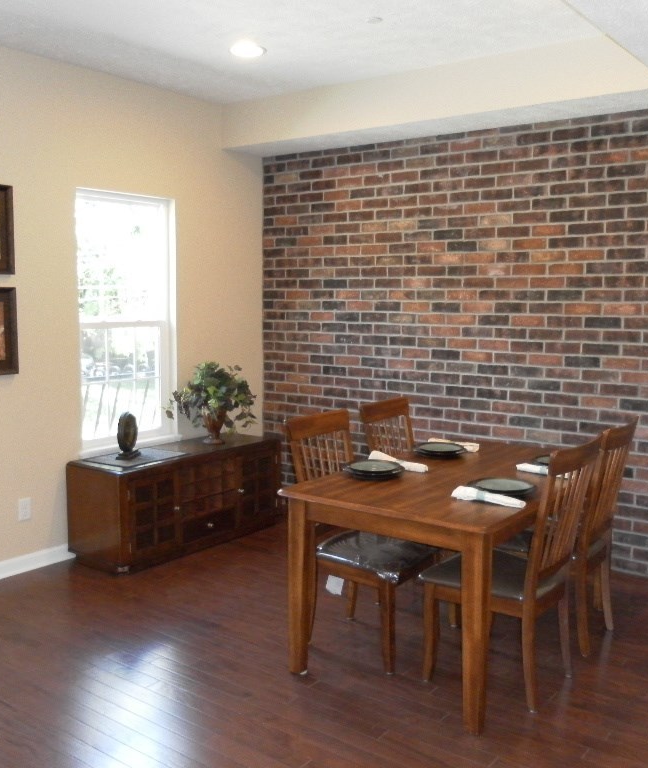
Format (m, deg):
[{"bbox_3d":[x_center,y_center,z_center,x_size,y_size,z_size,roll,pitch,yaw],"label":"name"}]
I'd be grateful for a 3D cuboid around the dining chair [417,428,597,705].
[{"bbox_3d":[0.703,0.670,3.174,0.545,0.966,0.470,5,8,37],"label":"dining chair"}]

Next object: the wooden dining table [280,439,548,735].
[{"bbox_3d":[0.626,0.744,3.558,0.910,0.738,1.510,5,8,37],"label":"wooden dining table"}]

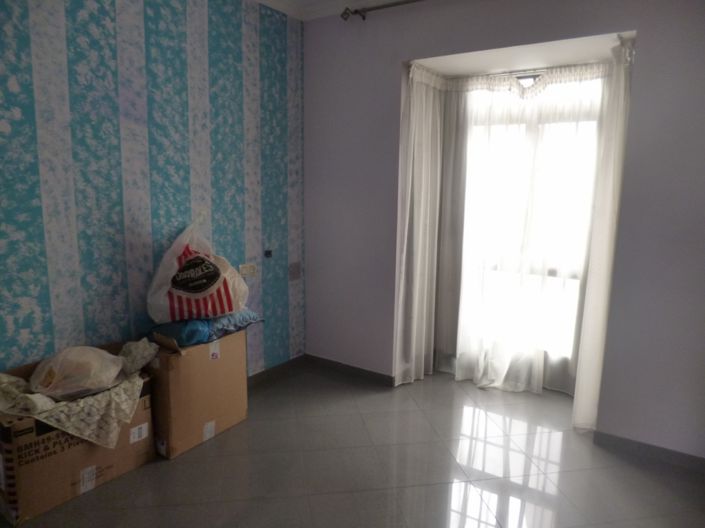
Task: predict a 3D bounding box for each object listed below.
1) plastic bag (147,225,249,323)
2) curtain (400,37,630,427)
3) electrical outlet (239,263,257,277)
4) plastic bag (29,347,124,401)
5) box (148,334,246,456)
[{"bbox_3d":[-0.889,0.048,2.803,0.520,0.520,0.280,-5,11,-36],"label":"plastic bag"},{"bbox_3d":[1.049,-0.175,3.301,1.290,2.230,0.530,7,10,33],"label":"curtain"},{"bbox_3d":[-0.719,0.042,3.393,0.012,0.082,0.157,7,10,33],"label":"electrical outlet"},{"bbox_3d":[-1.317,0.499,2.323,0.250,0.180,0.400,8,11,38],"label":"plastic bag"},{"bbox_3d":[-0.934,0.717,2.902,0.280,0.570,0.595,6,10,31],"label":"box"}]

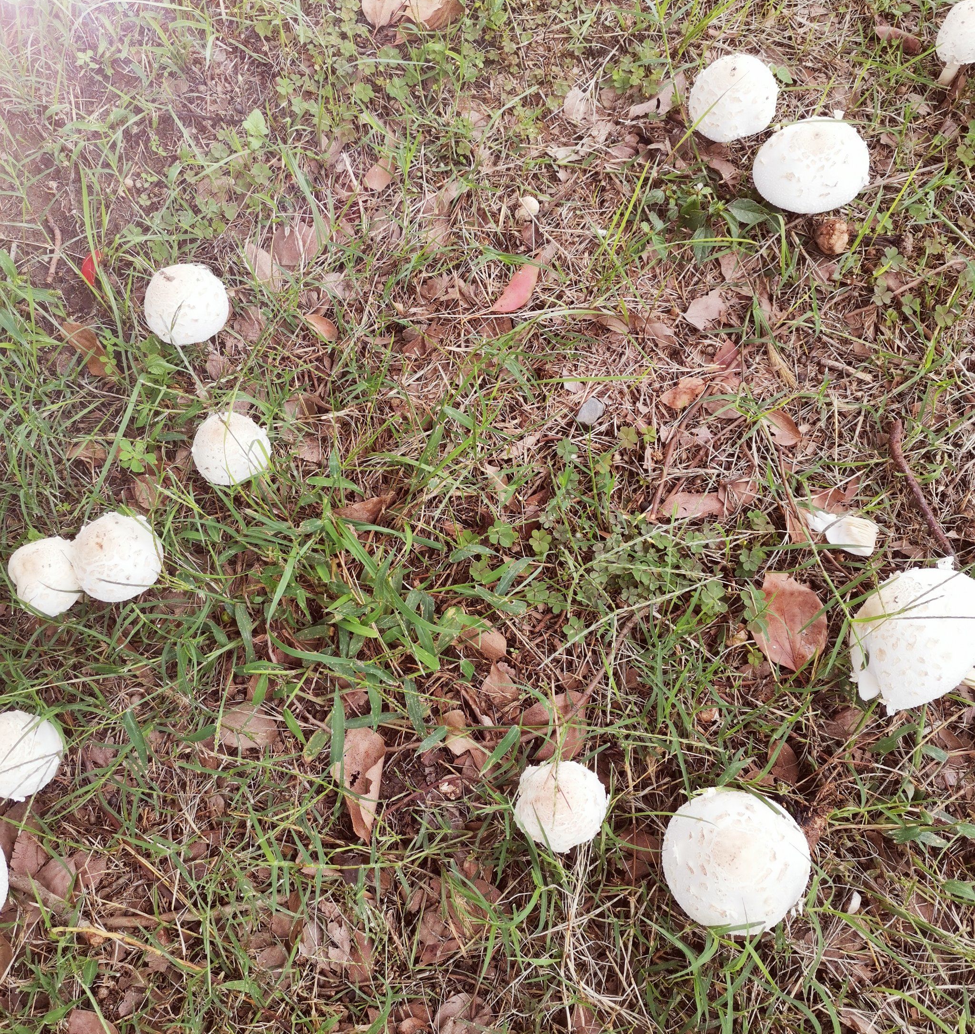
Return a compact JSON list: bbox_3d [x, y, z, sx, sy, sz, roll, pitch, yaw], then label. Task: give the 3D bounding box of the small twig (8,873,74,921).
[{"bbox_3d":[-0.375,0.317,0.818,0.071,0.011,0.016,20,68,13],"label":"small twig"}]

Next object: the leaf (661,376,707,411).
[{"bbox_3d":[0.197,-0.124,0.976,0.027,0.012,0.050,39,74,19],"label":"leaf"}]

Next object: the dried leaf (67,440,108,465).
[{"bbox_3d":[-0.346,-0.057,0.852,0.033,0.009,0.022,14,63,7],"label":"dried leaf"}]

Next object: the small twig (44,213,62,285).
[{"bbox_3d":[-0.499,-0.310,1.124,0.006,0.006,0.106,-9,65,0],"label":"small twig"}]

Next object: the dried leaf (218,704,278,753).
[{"bbox_3d":[-0.199,0.173,0.809,0.045,0.014,0.042,-23,63,-9],"label":"dried leaf"}]

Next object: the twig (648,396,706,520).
[{"bbox_3d":[0.185,-0.060,0.951,0.006,0.008,0.148,21,69,13],"label":"twig"}]

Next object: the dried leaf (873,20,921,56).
[{"bbox_3d":[0.515,-0.601,1.222,0.064,0.016,0.037,38,71,16],"label":"dried leaf"}]

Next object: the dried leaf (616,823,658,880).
[{"bbox_3d":[0.109,0.239,0.693,0.030,0.011,0.037,-1,62,-1],"label":"dried leaf"}]

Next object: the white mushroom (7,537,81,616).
[{"bbox_3d":[-0.398,0.055,0.881,0.070,0.078,0.070,0,65,0],"label":"white mushroom"}]

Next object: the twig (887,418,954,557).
[{"bbox_3d":[0.419,-0.029,0.955,0.022,0.016,0.154,-9,65,-4],"label":"twig"}]

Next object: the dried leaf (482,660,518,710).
[{"bbox_3d":[0.011,0.150,0.872,0.034,0.014,0.029,36,70,15],"label":"dried leaf"}]

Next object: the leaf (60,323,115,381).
[{"bbox_3d":[-0.409,-0.173,1.004,0.024,0.016,0.095,-32,65,-13],"label":"leaf"}]

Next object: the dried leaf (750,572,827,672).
[{"bbox_3d":[0.255,0.089,0.825,0.057,0.018,0.085,15,64,11],"label":"dried leaf"}]

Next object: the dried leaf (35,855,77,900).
[{"bbox_3d":[-0.353,0.295,0.798,0.034,0.010,0.037,0,61,0],"label":"dried leaf"}]

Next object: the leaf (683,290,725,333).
[{"bbox_3d":[0.222,-0.211,0.988,0.031,0.011,0.053,37,70,20],"label":"leaf"}]

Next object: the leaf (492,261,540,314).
[{"bbox_3d":[0.034,-0.219,0.937,0.028,0.010,0.078,24,65,12],"label":"leaf"}]

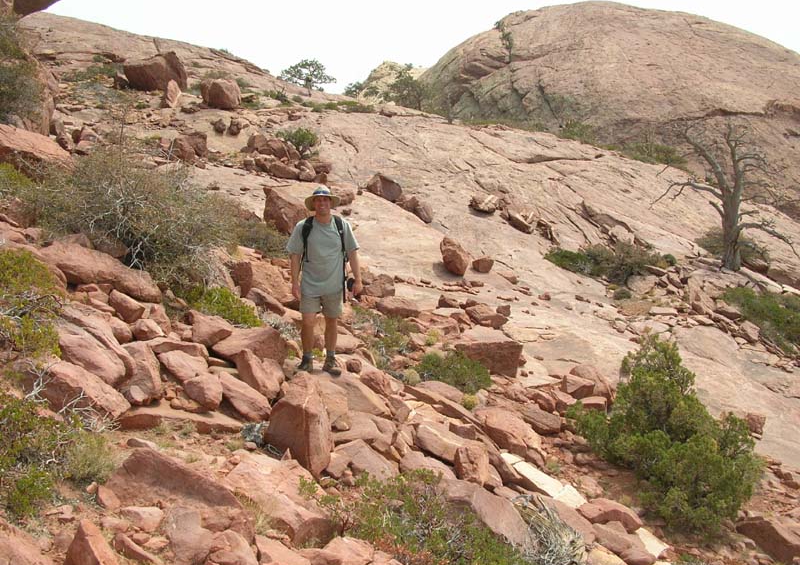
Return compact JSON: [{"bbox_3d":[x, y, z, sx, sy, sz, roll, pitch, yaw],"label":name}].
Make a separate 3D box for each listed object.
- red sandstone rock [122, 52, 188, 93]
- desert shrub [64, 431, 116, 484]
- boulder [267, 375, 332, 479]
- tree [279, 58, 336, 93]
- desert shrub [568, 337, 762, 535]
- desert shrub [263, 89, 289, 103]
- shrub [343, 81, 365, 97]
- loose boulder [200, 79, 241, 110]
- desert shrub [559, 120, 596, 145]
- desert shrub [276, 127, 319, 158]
[{"bbox_3d":[-8.503,-7.308,28.000,2.150,1.385,1.613,-1,2,-17],"label":"red sandstone rock"},{"bbox_3d":[-1.799,1.017,4.700,0.302,0.287,0.287,-1,2,-21],"label":"desert shrub"},{"bbox_3d":[-0.914,1.278,7.350,0.600,0.834,0.700,0,0,-7],"label":"boulder"},{"bbox_3d":[-4.920,-10.957,43.000,3.085,2.021,2.700,0,0,-7],"label":"tree"},{"bbox_3d":[2.529,1.467,7.700,1.700,1.754,1.530,1,2,18],"label":"desert shrub"},{"bbox_3d":[-5.347,-8.053,35.000,1.039,0.606,0.850,0,0,-9],"label":"desert shrub"},{"bbox_3d":[-3.221,-13.370,56.000,1.524,1.108,1.400,0,0,-3],"label":"shrub"},{"bbox_3d":[-6.883,-7.209,31.000,1.534,1.150,1.400,0,0,-13],"label":"loose boulder"},{"bbox_3d":[9.661,-8.164,44.000,2.068,1.486,1.655,0,2,12],"label":"desert shrub"},{"bbox_3d":[-2.663,-3.637,21.000,1.091,0.779,1.000,0,0,-7],"label":"desert shrub"}]

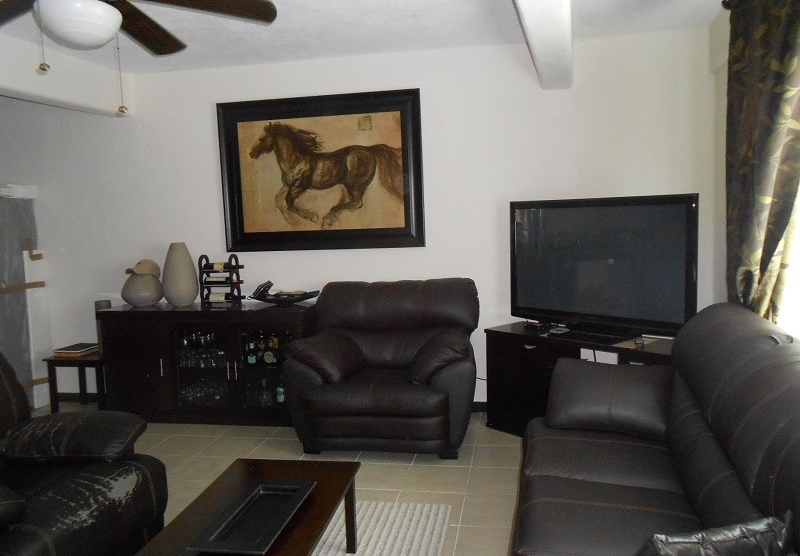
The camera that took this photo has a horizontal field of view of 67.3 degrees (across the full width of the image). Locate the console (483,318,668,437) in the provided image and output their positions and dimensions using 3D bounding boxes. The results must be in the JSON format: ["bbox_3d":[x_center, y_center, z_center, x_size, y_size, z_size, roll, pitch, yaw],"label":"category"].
[{"bbox_3d":[1.195,0.683,3.618,0.409,0.653,1.412,-6,6,-41],"label":"console"}]

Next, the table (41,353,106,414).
[{"bbox_3d":[-2.381,0.815,4.678,0.521,0.446,0.376,-1,4,11],"label":"table"}]

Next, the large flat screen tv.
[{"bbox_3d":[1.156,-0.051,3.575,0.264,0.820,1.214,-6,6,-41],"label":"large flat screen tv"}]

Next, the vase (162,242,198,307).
[{"bbox_3d":[-1.647,-0.029,4.504,0.255,0.480,0.255,-1,4,11],"label":"vase"}]

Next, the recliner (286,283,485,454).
[{"bbox_3d":[-0.072,0.532,3.890,1.181,0.990,0.871,-1,4,11],"label":"recliner"}]

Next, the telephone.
[{"bbox_3d":[-1.005,0.095,4.346,0.139,0.132,0.079,-3,5,-14],"label":"telephone"}]

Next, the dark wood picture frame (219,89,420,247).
[{"bbox_3d":[-0.585,-0.758,4.370,1.527,1.105,0.040,-1,4,11],"label":"dark wood picture frame"}]

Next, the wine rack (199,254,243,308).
[{"bbox_3d":[-1.269,0.026,4.254,0.256,0.386,0.112,-1,4,11],"label":"wine rack"}]

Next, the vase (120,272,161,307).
[{"bbox_3d":[-1.960,0.072,4.575,0.301,0.287,0.297,-1,4,11],"label":"vase"}]

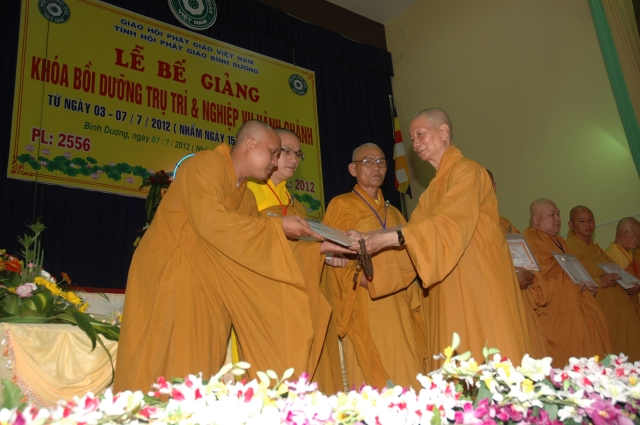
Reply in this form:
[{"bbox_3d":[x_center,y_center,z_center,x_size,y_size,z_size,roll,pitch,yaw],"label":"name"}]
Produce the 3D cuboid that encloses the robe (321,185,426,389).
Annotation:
[{"bbox_3d":[0.286,0.457,2.725,0.580,1.640,0.460,8,-21,-35],"label":"robe"}]

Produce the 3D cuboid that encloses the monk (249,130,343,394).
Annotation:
[{"bbox_3d":[-0.097,0.428,2.559,0.570,1.650,0.470,11,-22,-41],"label":"monk"}]

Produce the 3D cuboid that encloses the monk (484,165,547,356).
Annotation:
[{"bbox_3d":[0.929,0.533,3.141,0.600,1.650,0.470,10,-22,-39],"label":"monk"}]

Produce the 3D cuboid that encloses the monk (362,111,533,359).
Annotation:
[{"bbox_3d":[0.482,0.355,2.431,0.740,1.660,0.540,4,-18,-24],"label":"monk"}]

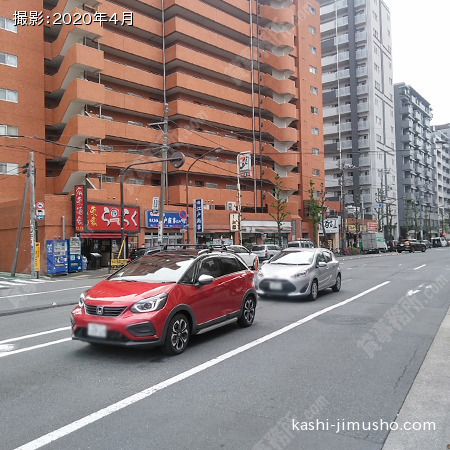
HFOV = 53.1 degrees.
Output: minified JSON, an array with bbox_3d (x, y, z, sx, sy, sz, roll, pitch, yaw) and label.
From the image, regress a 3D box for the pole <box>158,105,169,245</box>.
[{"bbox_3d":[-3.660,-2.360,26.800,0.320,9.800,0.320,2,-2,31],"label":"pole"}]

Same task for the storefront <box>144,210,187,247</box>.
[{"bbox_3d":[-4.540,0.946,34.100,1.000,4.100,5.200,-2,-2,30],"label":"storefront"}]

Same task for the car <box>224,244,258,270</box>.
[{"bbox_3d":[0.569,2.027,27.690,1.760,1.520,4.450,-3,-3,29],"label":"car"}]

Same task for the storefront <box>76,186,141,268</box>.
[{"bbox_3d":[-7.300,0.411,27.500,1.300,4.700,5.100,-2,-2,31],"label":"storefront"}]

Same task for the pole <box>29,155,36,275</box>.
[{"bbox_3d":[-9.490,-0.450,22.300,0.260,6.200,0.260,-2,-2,31],"label":"pole"}]

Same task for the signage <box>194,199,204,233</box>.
[{"bbox_3d":[-1.860,-0.663,32.500,0.750,2.380,0.220,-4,-3,44],"label":"signage"}]

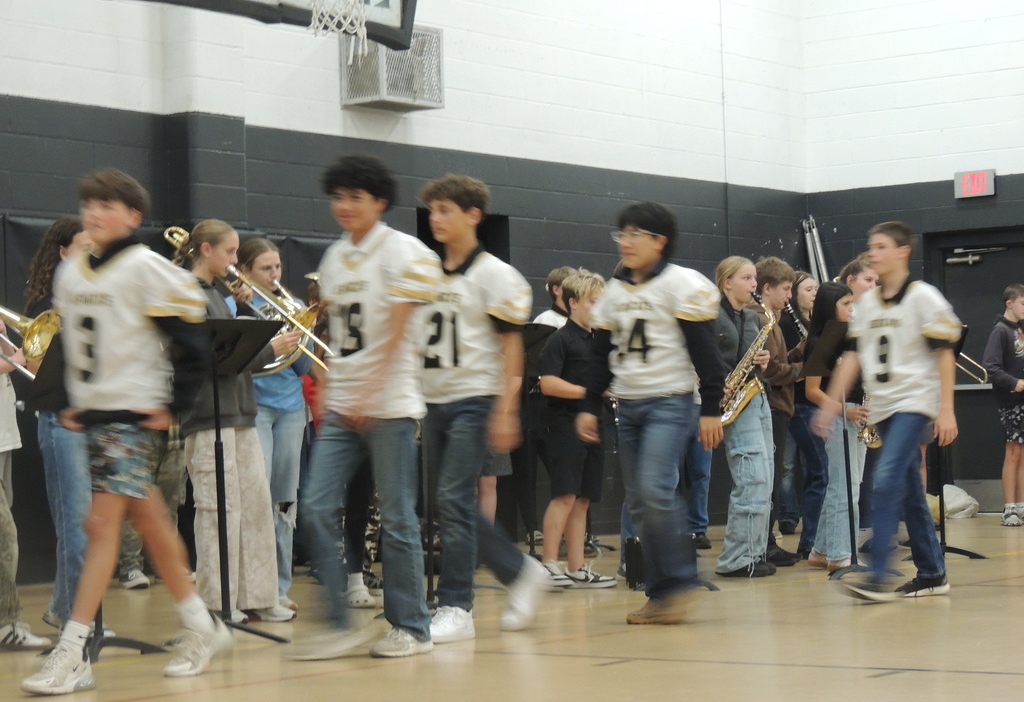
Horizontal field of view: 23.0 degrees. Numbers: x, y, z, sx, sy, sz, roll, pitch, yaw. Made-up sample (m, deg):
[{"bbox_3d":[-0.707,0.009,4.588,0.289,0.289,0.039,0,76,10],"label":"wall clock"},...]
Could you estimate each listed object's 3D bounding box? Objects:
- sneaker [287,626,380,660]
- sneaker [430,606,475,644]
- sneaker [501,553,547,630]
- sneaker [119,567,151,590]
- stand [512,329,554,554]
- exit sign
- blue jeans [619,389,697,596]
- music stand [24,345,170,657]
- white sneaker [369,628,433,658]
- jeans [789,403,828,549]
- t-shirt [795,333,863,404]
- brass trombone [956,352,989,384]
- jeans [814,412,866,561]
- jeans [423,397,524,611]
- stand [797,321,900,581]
[{"bbox_3d":[-0.615,0.973,8.585,0.105,0.115,0.285,-3,8,36],"label":"sneaker"},{"bbox_3d":[-0.251,0.993,9.154,0.105,0.125,0.285,-3,-2,36],"label":"sneaker"},{"bbox_3d":[0.038,0.916,9.585,0.105,0.280,0.125,-3,-42,36],"label":"sneaker"},{"bbox_3d":[-2.008,1.202,13.365,0.095,0.110,0.250,-1,-2,-27],"label":"sneaker"},{"bbox_3d":[0.102,0.542,13.889,0.430,1.340,0.510,-3,-2,37],"label":"stand"},{"bbox_3d":[3.586,-1.289,19.462,0.315,0.195,0.045,-3,-2,36],"label":"exit sign"},{"bbox_3d":[0.573,0.550,9.836,0.320,0.820,0.340,-3,-3,41],"label":"blue jeans"},{"bbox_3d":[-1.515,0.518,9.019,0.430,1.150,0.500,-3,-2,37],"label":"music stand"},{"bbox_3d":[-0.372,0.964,8.442,0.105,0.110,0.285,-3,-2,37],"label":"white sneaker"},{"bbox_3d":[1.692,0.693,14.350,0.270,0.900,0.340,-3,-2,33],"label":"jeans"},{"bbox_3d":[1.683,0.071,13.204,0.250,0.460,0.380,-3,-2,37],"label":"t-shirt"},{"bbox_3d":[2.225,-0.146,14.085,1.146,0.220,0.220,34,19,33],"label":"brass trombone"},{"bbox_3d":[1.683,0.650,12.916,0.270,0.850,0.340,-3,-2,35],"label":"jeans"},{"bbox_3d":[-0.165,0.571,9.536,0.360,0.840,0.540,-3,-2,36],"label":"jeans"},{"bbox_3d":[1.643,0.481,12.171,0.460,1.220,0.510,-3,-2,35],"label":"stand"}]

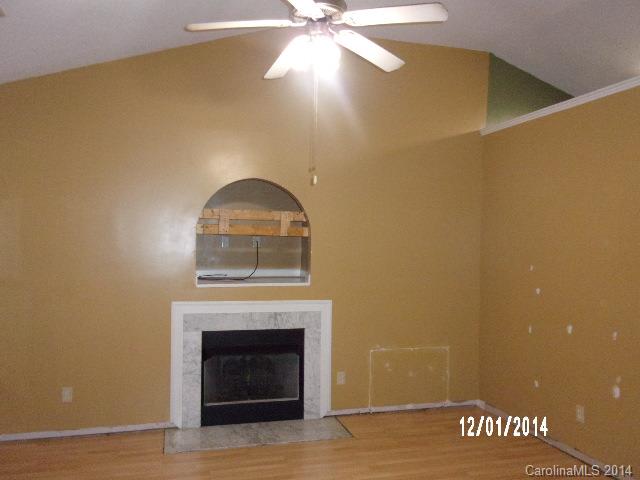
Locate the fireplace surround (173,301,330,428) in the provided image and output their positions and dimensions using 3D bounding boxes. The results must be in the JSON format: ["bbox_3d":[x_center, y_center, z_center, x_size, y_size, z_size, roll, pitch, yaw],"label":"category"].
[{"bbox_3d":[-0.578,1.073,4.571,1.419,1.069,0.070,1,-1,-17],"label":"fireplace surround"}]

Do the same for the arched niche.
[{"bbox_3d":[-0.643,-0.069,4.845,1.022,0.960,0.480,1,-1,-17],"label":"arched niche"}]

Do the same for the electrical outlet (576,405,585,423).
[{"bbox_3d":[1.946,1.300,3.872,0.010,0.116,0.071,1,-1,-17],"label":"electrical outlet"}]

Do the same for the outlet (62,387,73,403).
[{"bbox_3d":[-2.029,1.243,4.157,0.072,0.116,0.010,1,-1,-17],"label":"outlet"}]

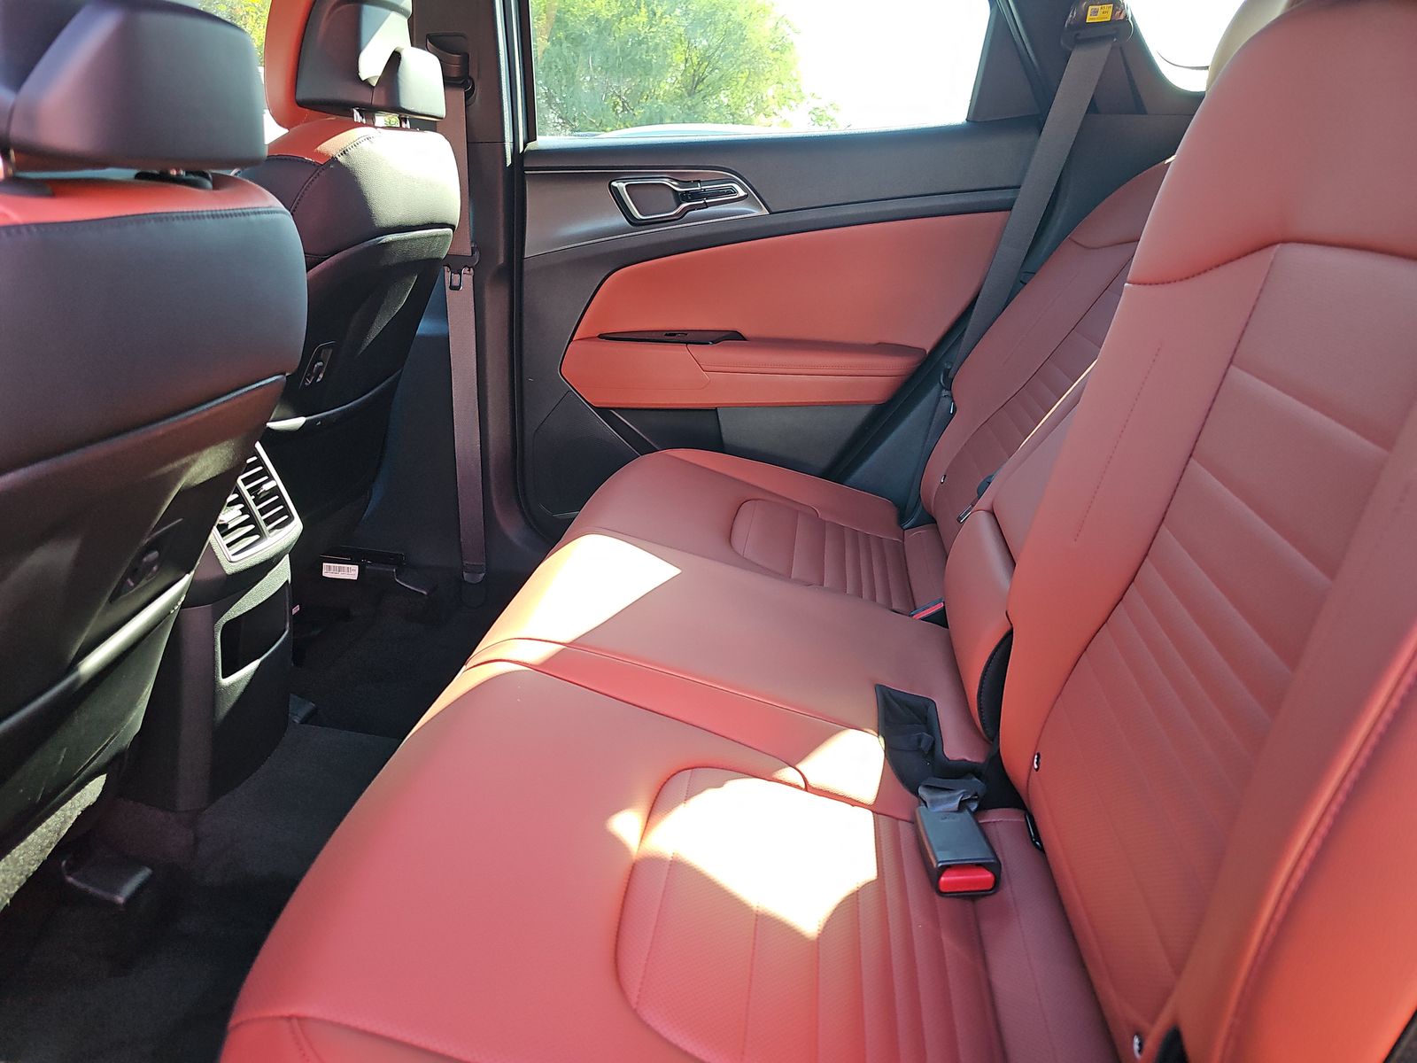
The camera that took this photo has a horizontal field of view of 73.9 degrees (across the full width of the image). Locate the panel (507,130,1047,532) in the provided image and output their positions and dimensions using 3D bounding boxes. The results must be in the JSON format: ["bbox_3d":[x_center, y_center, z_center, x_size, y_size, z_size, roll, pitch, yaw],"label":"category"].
[{"bbox_3d":[0.088,-0.314,1.650,0.900,0.730,0.120,2,20,7],"label":"panel"}]

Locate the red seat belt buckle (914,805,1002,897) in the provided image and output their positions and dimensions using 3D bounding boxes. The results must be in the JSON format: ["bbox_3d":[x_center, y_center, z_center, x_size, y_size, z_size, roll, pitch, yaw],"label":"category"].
[{"bbox_3d":[0.213,0.273,0.810,0.050,0.029,0.085,-2,12,2],"label":"red seat belt buckle"}]

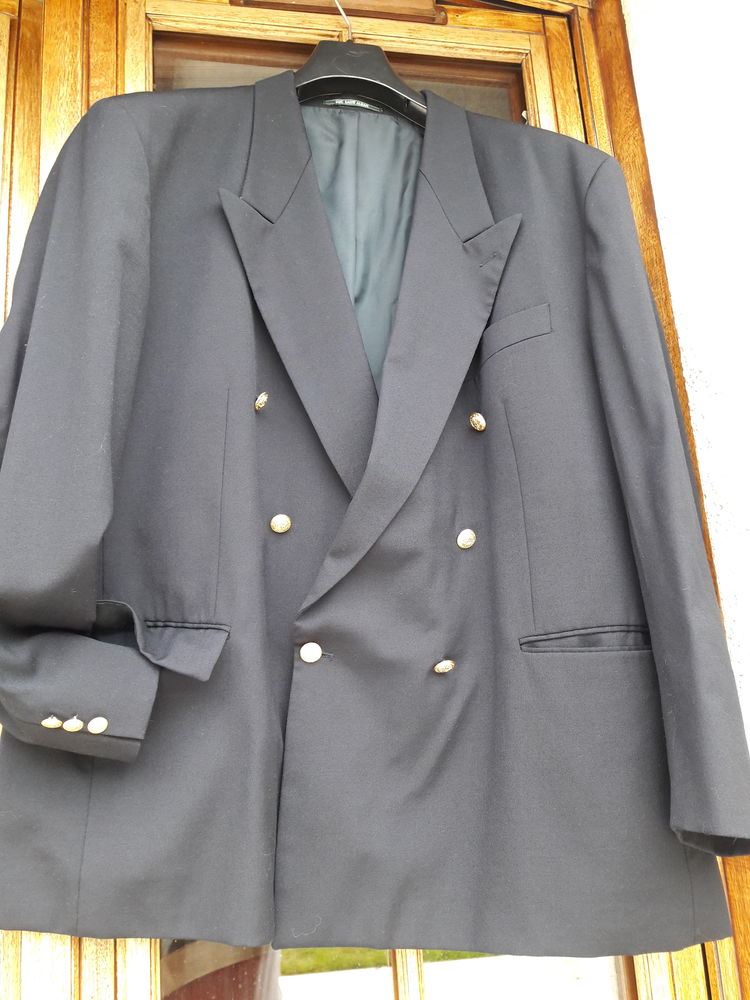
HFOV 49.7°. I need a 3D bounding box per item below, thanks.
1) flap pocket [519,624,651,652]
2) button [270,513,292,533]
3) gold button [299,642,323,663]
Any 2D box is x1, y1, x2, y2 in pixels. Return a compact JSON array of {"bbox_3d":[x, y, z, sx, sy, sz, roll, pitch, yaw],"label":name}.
[{"bbox_3d":[0.204,0.133,0.775,0.138,0.027,0.012,0,-13,-16],"label":"flap pocket"},{"bbox_3d":[-0.087,0.021,0.750,0.019,0.019,0.008,-2,-14,-8],"label":"button"},{"bbox_3d":[-0.058,0.139,0.735,0.019,0.019,0.008,-2,-16,-7],"label":"gold button"}]

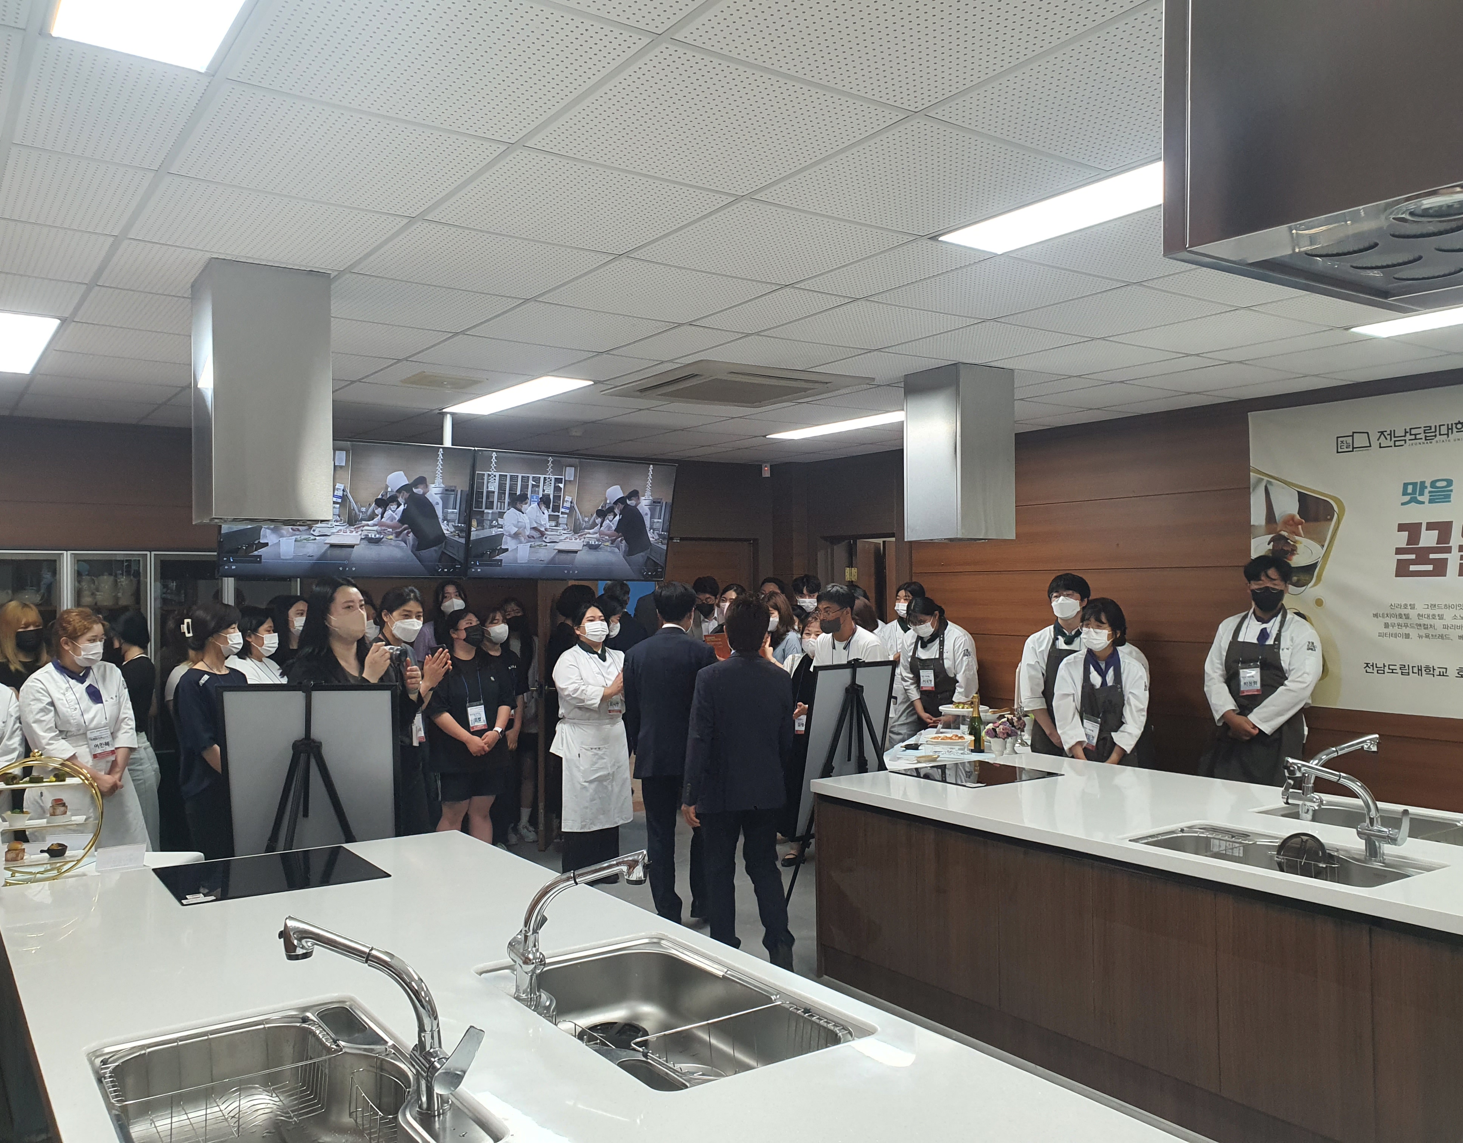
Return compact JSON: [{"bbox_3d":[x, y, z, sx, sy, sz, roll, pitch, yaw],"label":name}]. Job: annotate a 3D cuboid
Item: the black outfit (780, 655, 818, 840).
[{"bbox_3d":[0.429,1.077,7.050,0.430,1.160,0.320,-1,-1,45],"label":"black outfit"}]

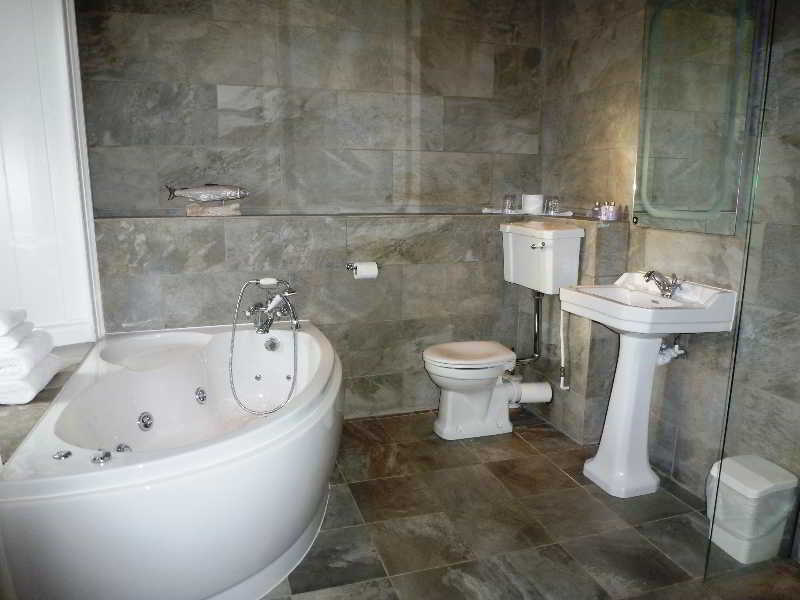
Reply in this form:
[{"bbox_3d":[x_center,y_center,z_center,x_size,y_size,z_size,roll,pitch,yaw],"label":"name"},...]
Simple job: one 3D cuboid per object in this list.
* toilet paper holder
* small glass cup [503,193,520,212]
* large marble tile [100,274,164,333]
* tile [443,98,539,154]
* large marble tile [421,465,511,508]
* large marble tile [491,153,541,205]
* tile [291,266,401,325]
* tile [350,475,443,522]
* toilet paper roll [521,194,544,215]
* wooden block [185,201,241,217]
[{"bbox_3d":[-0.198,-0.149,2.847,0.165,0.085,0.105,-3,11,-17],"label":"toilet paper holder"},{"bbox_3d":[0.632,-0.551,3.143,0.080,0.100,0.080,0,10,0],"label":"small glass cup"},{"bbox_3d":[-1.262,0.033,2.618,0.255,0.302,0.012,-3,10,-16],"label":"large marble tile"},{"bbox_3d":[0.520,-0.988,3.160,0.597,0.298,0.012,-3,11,-17],"label":"tile"},{"bbox_3d":[0.264,0.770,2.285,0.298,0.012,0.313,-3,10,-16],"label":"large marble tile"},{"bbox_3d":[0.682,-0.705,3.276,0.301,0.300,0.012,-3,10,-16],"label":"large marble tile"},{"bbox_3d":[-0.273,-0.023,2.910,0.597,0.302,0.012,-3,11,-17],"label":"tile"},{"bbox_3d":[-0.025,0.787,2.202,0.303,0.012,0.313,-3,10,-16],"label":"tile"},{"bbox_3d":[0.751,-0.540,3.139,0.113,0.105,0.113,-3,11,-17],"label":"toilet paper roll"},{"bbox_3d":[-0.918,-0.447,2.717,0.258,0.072,0.085,-3,10,-16],"label":"wooden block"}]

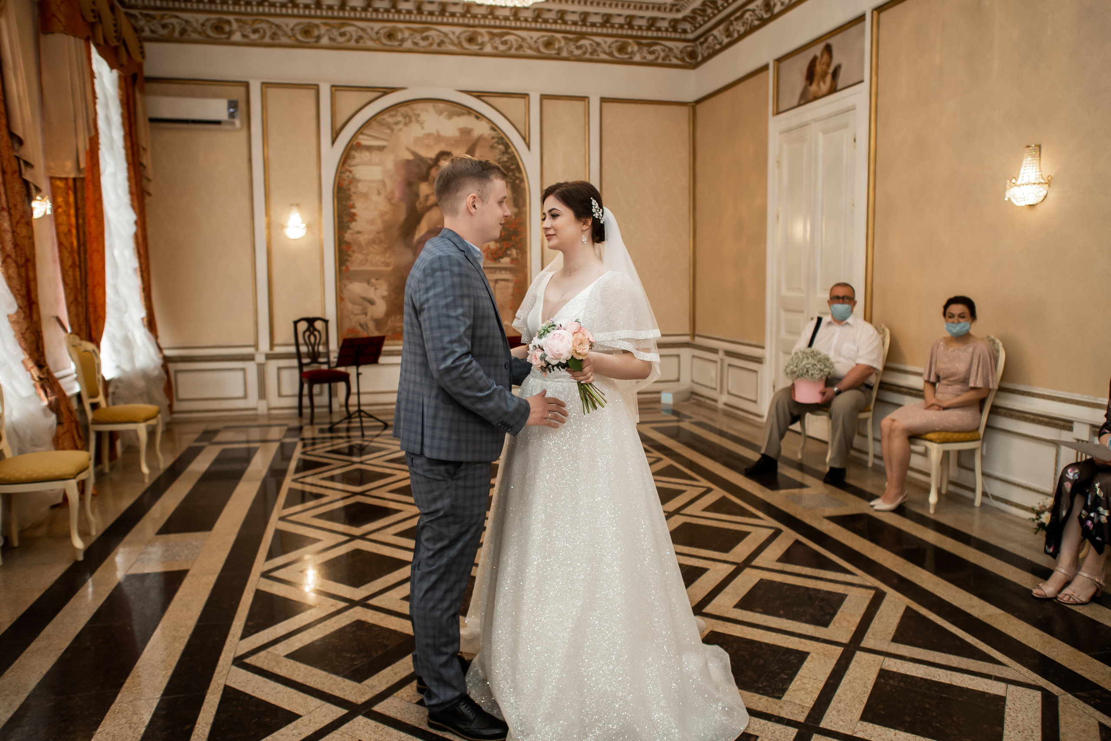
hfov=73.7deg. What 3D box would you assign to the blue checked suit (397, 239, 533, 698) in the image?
[{"bbox_3d":[-0.303,0.308,2.357,0.450,1.500,0.530,-3,8,-18],"label":"blue checked suit"}]

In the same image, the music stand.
[{"bbox_3d":[-1.782,0.122,6.766,0.500,0.890,0.440,-5,8,-30],"label":"music stand"}]

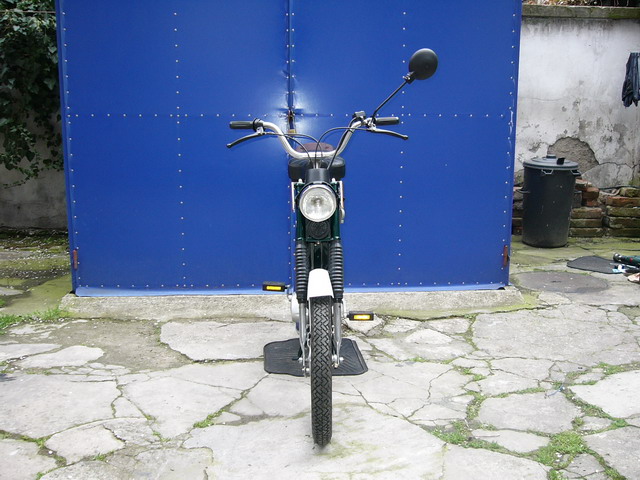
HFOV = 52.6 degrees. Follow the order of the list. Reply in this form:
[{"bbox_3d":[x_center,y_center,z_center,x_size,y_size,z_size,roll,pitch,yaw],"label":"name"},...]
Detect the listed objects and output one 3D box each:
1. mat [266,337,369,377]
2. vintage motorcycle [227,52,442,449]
[{"bbox_3d":[-0.020,0.517,2.920,0.475,0.015,0.490,0,9,0],"label":"mat"},{"bbox_3d":[0.050,-0.082,2.622,0.770,1.295,1.700,0,10,-1],"label":"vintage motorcycle"}]

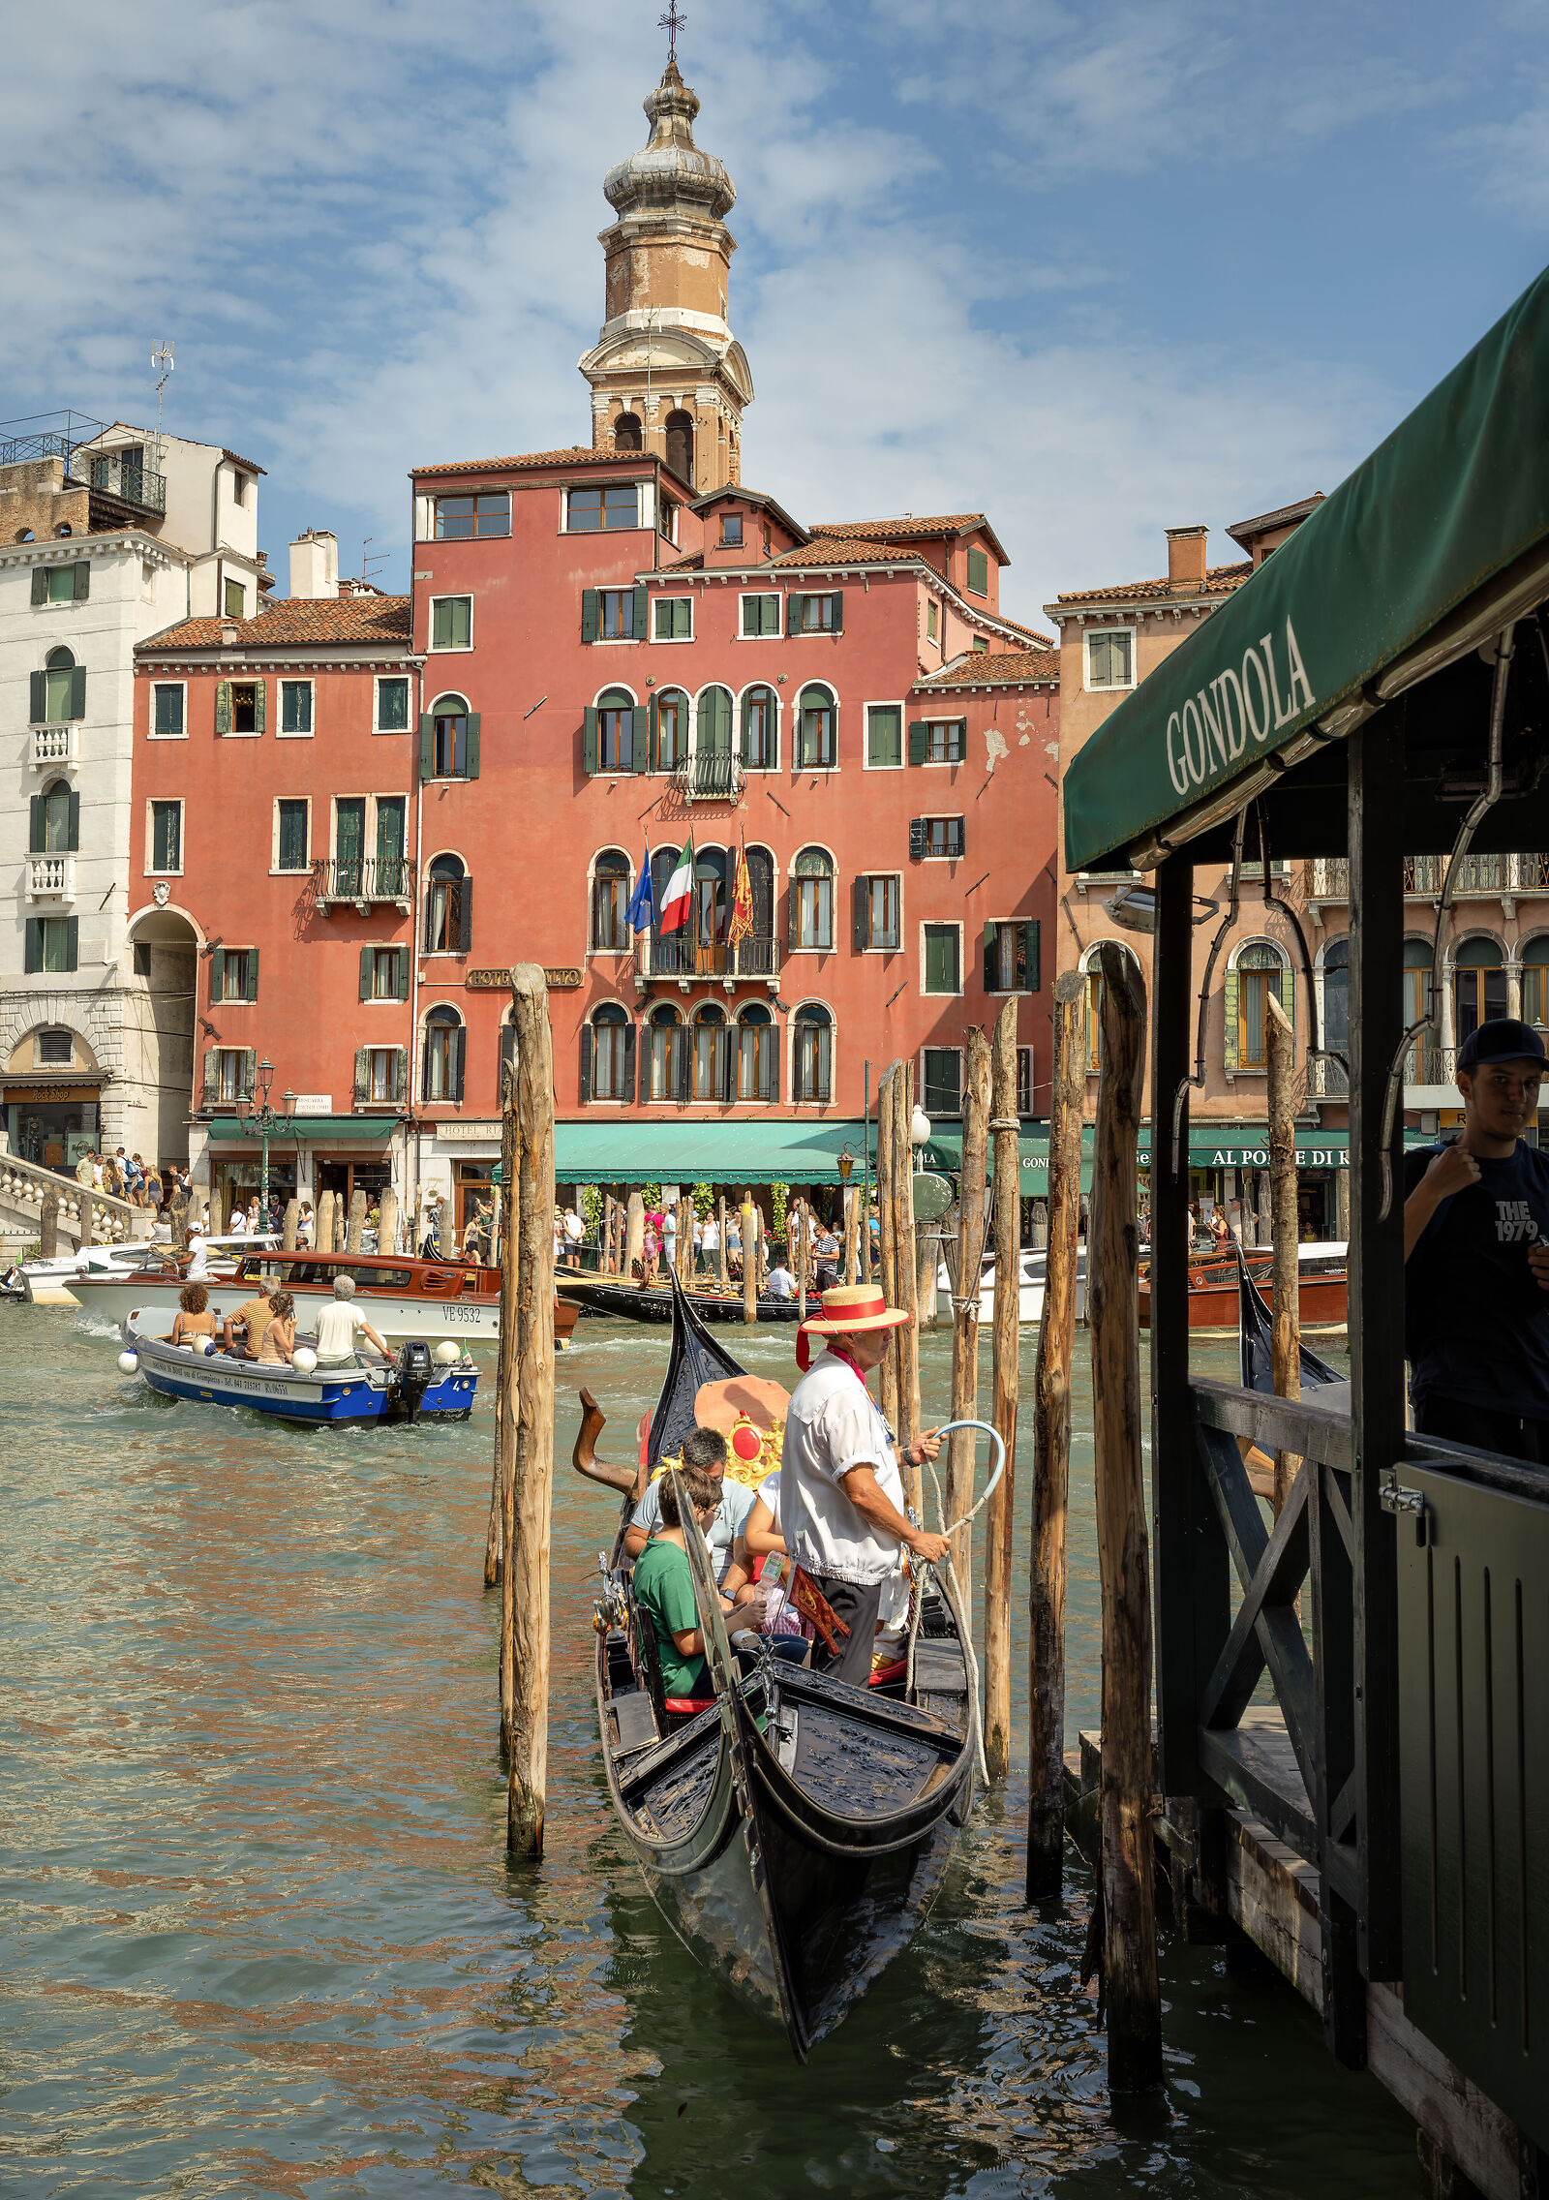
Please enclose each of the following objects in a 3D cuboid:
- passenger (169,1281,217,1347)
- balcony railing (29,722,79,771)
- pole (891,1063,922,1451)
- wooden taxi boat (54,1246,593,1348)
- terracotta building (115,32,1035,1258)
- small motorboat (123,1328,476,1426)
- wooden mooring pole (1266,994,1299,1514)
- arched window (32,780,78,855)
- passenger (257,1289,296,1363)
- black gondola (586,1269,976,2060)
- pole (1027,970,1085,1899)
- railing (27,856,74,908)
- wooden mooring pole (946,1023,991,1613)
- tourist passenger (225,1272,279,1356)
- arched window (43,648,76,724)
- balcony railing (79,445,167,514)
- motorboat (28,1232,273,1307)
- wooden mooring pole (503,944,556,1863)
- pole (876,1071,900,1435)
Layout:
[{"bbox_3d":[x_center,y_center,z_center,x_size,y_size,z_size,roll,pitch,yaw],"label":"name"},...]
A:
[{"bbox_3d":[-6.484,2.650,29.574,0.550,1.200,0.650,1,-3,-18],"label":"passenger"},{"bbox_3d":[-19.674,-9.647,72.300,1.500,1.200,0.400,-1,-3,22],"label":"balcony railing"},{"bbox_3d":[0.737,1.322,14.272,0.120,3.052,0.120,-1,-3,3],"label":"pole"},{"bbox_3d":[-7.973,3.327,44.295,9.300,1.650,2.300,0,-3,18],"label":"wooden taxi boat"},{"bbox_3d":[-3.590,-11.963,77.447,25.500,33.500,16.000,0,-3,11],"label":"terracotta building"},{"bbox_3d":[-5.758,3.013,30.594,1.850,1.050,6.000,2,-3,-36],"label":"small motorboat"},{"bbox_3d":[2.217,1.138,11.480,0.125,3.191,0.125,-2,-3,11],"label":"wooden mooring pole"},{"bbox_3d":[-19.731,-7.720,72.600,1.500,2.000,0.250,-1,-3,22],"label":"arched window"},{"bbox_3d":[-5.474,2.687,29.304,0.600,1.150,0.450,2,-3,-37],"label":"passenger"},{"bbox_3d":[-0.184,1.957,12.076,1.550,1.750,10.700,-5,-2,-3],"label":"black gondola"},{"bbox_3d":[0.935,1.110,8.785,0.150,3.070,0.150,1,1,11],"label":"pole"},{"bbox_3d":[-19.801,-5.985,72.400,1.500,1.250,0.400,-1,-3,22],"label":"railing"},{"bbox_3d":[0.864,1.208,11.867,0.125,3.068,0.125,2,-2,4],"label":"wooden mooring pole"},{"bbox_3d":[-5.657,2.553,28.572,0.750,1.300,0.600,-2,-3,41],"label":"tourist passenger"},{"bbox_3d":[-17.982,-10.401,66.500,0.980,1.950,0.250,-1,-3,21],"label":"arched window"},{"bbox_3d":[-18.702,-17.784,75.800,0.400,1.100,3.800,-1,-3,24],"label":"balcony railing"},{"bbox_3d":[-13.756,4.026,61.565,7.000,1.700,2.200,1,-3,-22],"label":"motorboat"},{"bbox_3d":[-0.852,1.070,9.166,0.145,3.074,0.145,0,-3,-5],"label":"wooden mooring pole"},{"bbox_3d":[0.626,1.348,14.371,0.100,3.007,0.100,0,-3,2],"label":"pole"}]

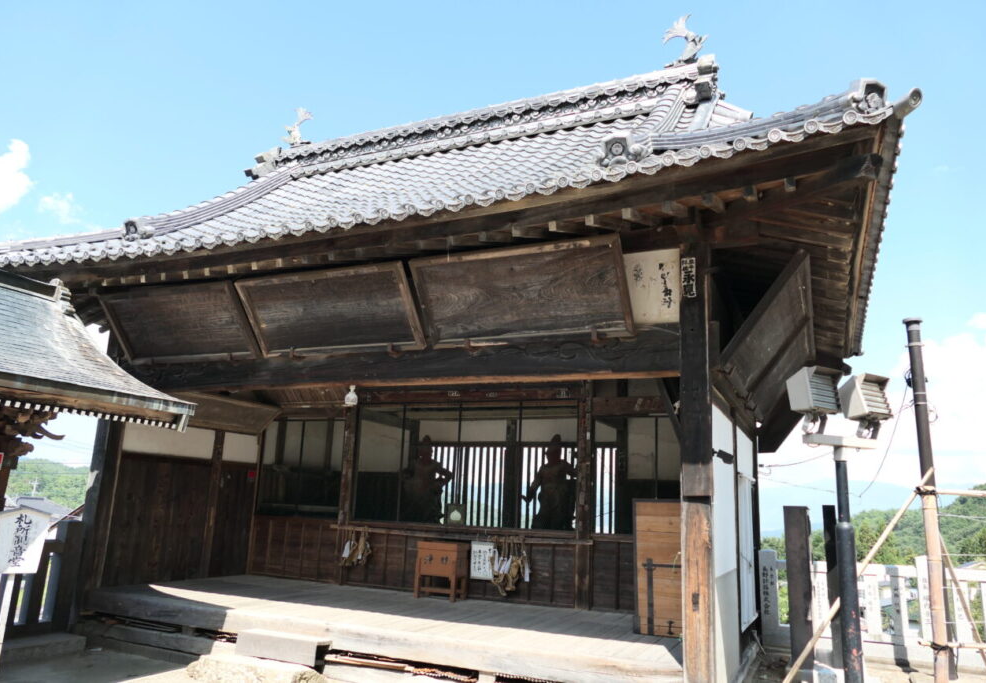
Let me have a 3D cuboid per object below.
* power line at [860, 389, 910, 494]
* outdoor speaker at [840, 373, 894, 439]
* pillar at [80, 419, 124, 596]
[{"bbox_3d":[4.260,1.096,7.749,0.037,1.172,0.582,13,-17,-39],"label":"power line"},{"bbox_3d":[2.885,0.495,5.500,0.270,0.430,0.250,9,-26,-28],"label":"outdoor speaker"},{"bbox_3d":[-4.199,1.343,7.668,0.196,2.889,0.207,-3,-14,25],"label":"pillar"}]

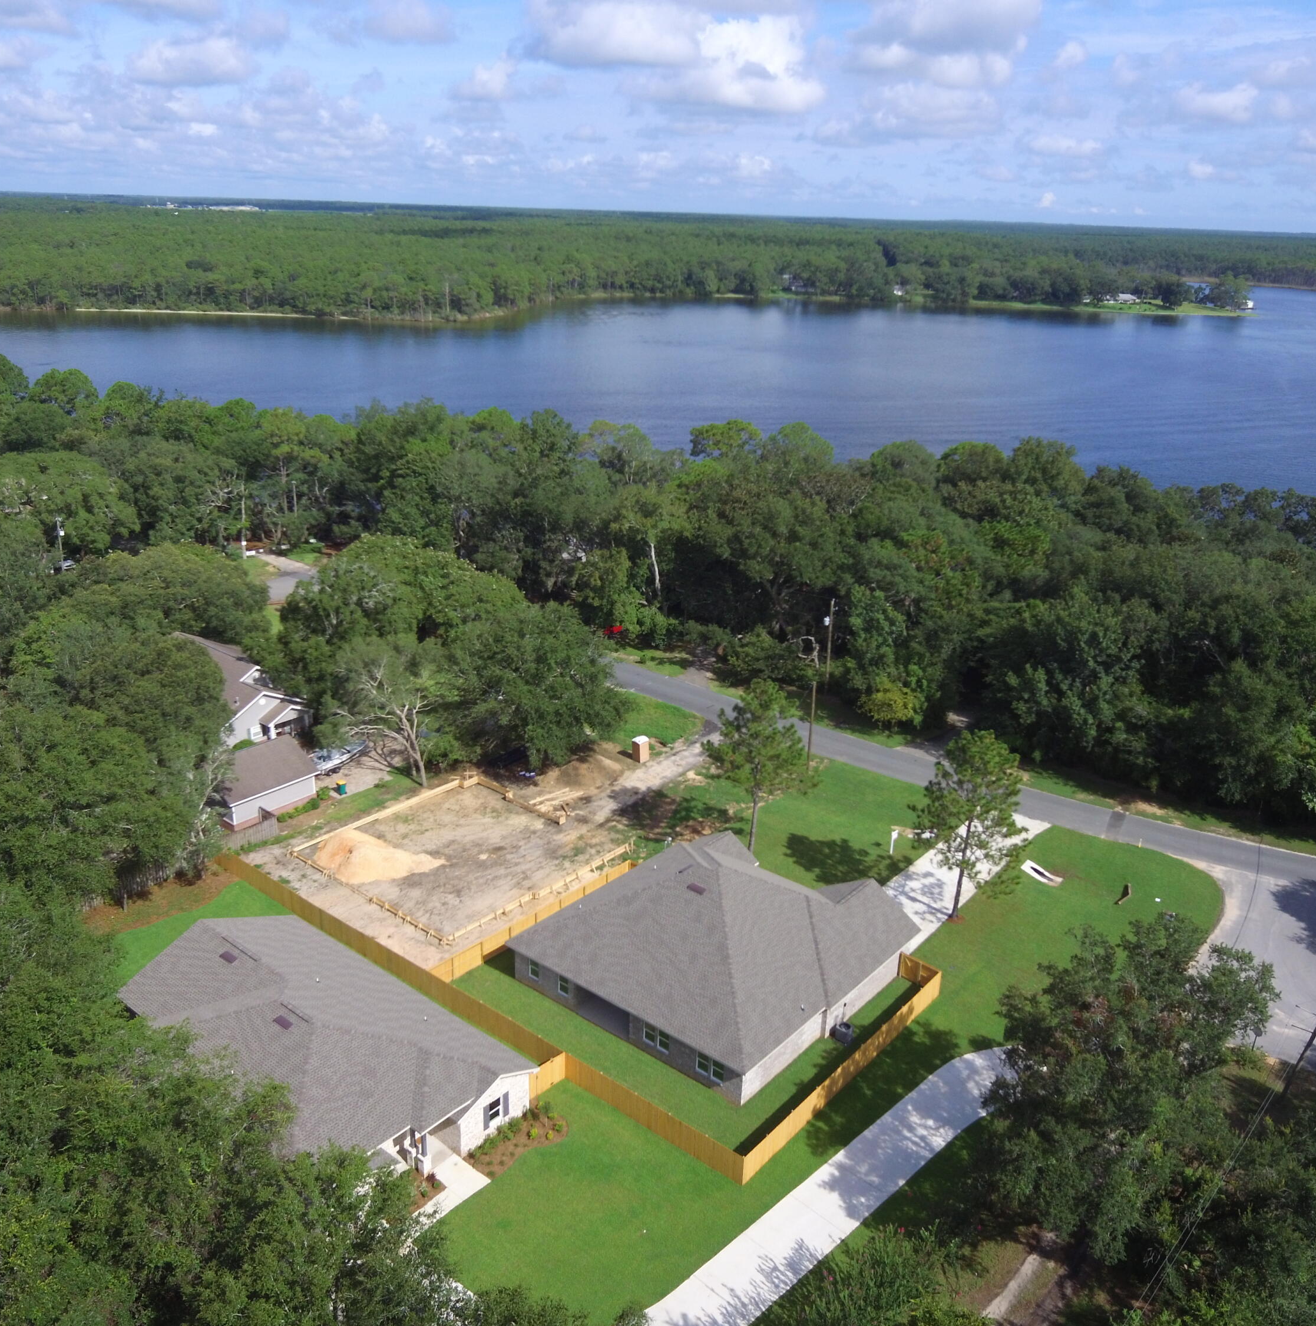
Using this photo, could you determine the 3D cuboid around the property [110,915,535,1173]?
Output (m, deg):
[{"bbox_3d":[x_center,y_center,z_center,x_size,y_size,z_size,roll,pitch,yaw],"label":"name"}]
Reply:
[{"bbox_3d":[-19.188,19.791,54.036,21.371,6.914,14.038,21,30,36],"label":"property"}]

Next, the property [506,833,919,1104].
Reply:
[{"bbox_3d":[3.963,16.057,63.610,17.705,7.333,18.124,21,30,36],"label":"property"}]

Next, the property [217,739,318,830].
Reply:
[{"bbox_3d":[-32.180,8.821,80.806,7.648,4.505,7.438,21,30,36],"label":"property"}]

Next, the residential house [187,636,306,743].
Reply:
[{"bbox_3d":[-39.574,1.985,94.007,17.810,5.867,9.114,21,30,36],"label":"residential house"}]

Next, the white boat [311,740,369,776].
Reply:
[{"bbox_3d":[-26.720,7.954,86.130,2.200,1.886,5.762,19,29,34],"label":"white boat"}]

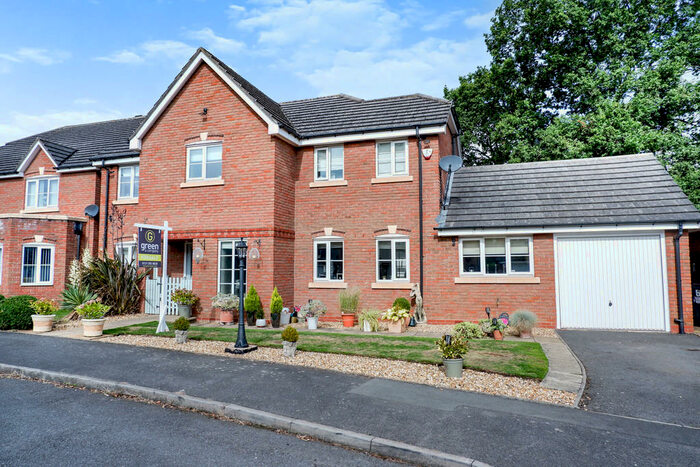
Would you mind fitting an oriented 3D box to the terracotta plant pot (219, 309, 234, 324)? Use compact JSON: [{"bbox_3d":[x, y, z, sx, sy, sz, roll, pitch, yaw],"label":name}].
[{"bbox_3d":[-3.109,2.107,11.316,0.340,0.340,0.340,0,-5,0],"label":"terracotta plant pot"}]

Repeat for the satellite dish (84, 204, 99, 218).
[{"bbox_3d":[-8.785,-0.764,15.219,0.460,0.450,0.320,0,-4,-4],"label":"satellite dish"}]

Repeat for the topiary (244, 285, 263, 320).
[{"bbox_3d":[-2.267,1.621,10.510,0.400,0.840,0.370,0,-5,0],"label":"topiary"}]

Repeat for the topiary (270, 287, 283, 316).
[{"bbox_3d":[-1.711,1.587,10.473,0.290,0.660,0.290,0,-5,0],"label":"topiary"}]

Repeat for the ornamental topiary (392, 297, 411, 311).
[{"bbox_3d":[1.223,1.705,10.517,0.400,0.370,0.400,-2,-5,17],"label":"ornamental topiary"}]

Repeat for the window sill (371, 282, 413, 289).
[{"bbox_3d":[1.122,1.378,11.634,1.100,0.140,0.160,-2,-5,17],"label":"window sill"}]

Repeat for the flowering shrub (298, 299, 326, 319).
[{"bbox_3d":[-0.867,1.746,10.347,0.620,0.430,0.550,-2,-5,17],"label":"flowering shrub"}]

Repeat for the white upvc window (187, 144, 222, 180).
[{"bbox_3d":[-3.978,-1.930,12.206,1.137,0.998,0.100,-2,-5,16],"label":"white upvc window"}]

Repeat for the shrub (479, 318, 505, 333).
[{"bbox_3d":[2.860,1.840,8.944,0.500,0.300,0.420,-2,-5,17],"label":"shrub"}]

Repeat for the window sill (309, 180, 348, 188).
[{"bbox_3d":[-0.584,-1.354,12.305,1.100,0.132,0.140,-2,-5,16],"label":"window sill"}]

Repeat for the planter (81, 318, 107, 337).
[{"bbox_3d":[-5.502,2.019,9.613,0.451,0.343,0.451,-2,-5,16],"label":"planter"}]

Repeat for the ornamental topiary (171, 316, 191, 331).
[{"bbox_3d":[-3.220,1.742,8.589,0.299,0.275,0.299,-2,-5,16],"label":"ornamental topiary"}]

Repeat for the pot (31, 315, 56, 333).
[{"bbox_3d":[-6.586,1.942,9.617,0.430,0.340,0.430,0,-5,0],"label":"pot"}]

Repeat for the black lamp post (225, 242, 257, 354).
[{"bbox_3d":[-1.872,1.058,7.748,0.500,1.950,0.500,-2,-5,16],"label":"black lamp post"}]

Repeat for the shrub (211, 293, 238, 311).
[{"bbox_3d":[-3.140,1.734,11.356,0.670,0.440,0.600,-1,-5,16],"label":"shrub"}]

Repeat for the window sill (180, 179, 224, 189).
[{"bbox_3d":[-4.005,-1.358,12.169,1.310,0.140,0.140,-1,-5,16],"label":"window sill"}]

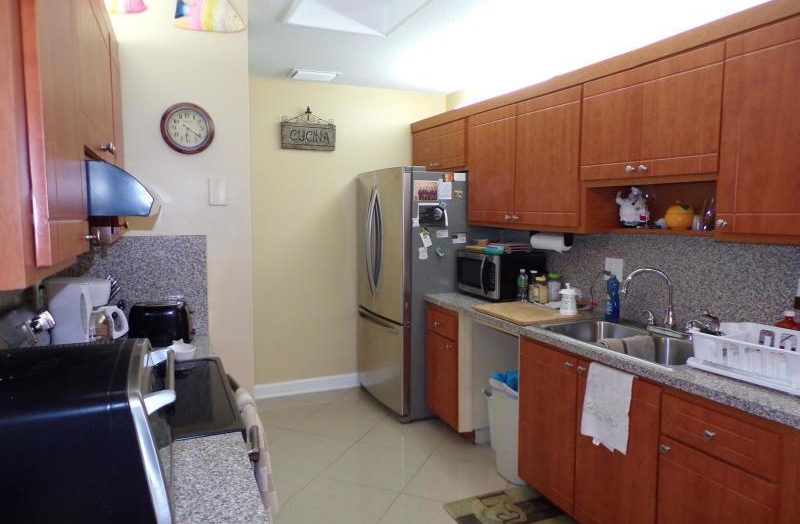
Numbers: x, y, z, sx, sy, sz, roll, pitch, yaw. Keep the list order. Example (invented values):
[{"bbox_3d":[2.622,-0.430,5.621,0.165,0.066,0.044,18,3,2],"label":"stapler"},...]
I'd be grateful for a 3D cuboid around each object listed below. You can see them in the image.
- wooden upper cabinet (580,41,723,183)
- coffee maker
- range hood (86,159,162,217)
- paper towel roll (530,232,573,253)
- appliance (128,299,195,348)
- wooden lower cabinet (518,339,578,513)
[{"bbox_3d":[1.228,-0.629,2.540,0.335,0.500,0.762,-2,6,-24],"label":"wooden upper cabinet"},{"bbox_3d":[-1.189,0.218,2.136,0.255,0.310,0.200,-2,5,-22],"label":"coffee maker"},{"bbox_3d":[-0.933,-0.193,1.544,0.475,0.135,0.765,-2,5,-22],"label":"range hood"},{"bbox_3d":[0.912,-0.117,3.348,0.099,0.099,0.282,-2,6,-23],"label":"paper towel roll"},{"bbox_3d":[-1.005,0.264,2.354,0.260,0.185,0.165,-2,5,-22],"label":"appliance"},{"bbox_3d":[0.962,0.765,2.786,0.554,0.740,0.429,-2,6,-23],"label":"wooden lower cabinet"}]

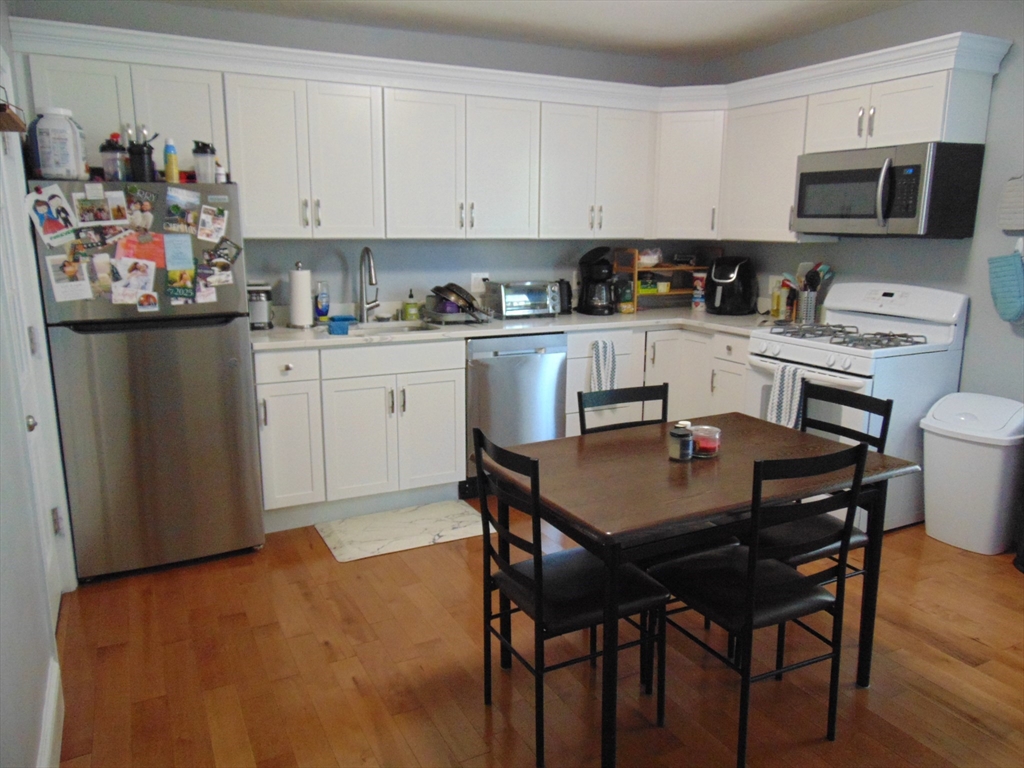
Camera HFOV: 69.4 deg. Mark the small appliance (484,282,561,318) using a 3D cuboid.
[{"bbox_3d":[0.044,-0.508,4.434,0.383,0.210,0.261,-5,13,-26],"label":"small appliance"}]

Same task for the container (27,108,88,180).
[{"bbox_3d":[-1.758,-0.923,2.830,0.187,0.270,0.187,-5,13,-26],"label":"container"}]

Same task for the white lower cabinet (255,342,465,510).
[{"bbox_3d":[-0.846,0.146,3.927,1.046,0.793,0.622,-5,13,-26],"label":"white lower cabinet"}]

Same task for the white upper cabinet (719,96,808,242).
[{"bbox_3d":[1.564,-1.212,4.288,0.319,0.746,0.606,-5,13,-26],"label":"white upper cabinet"}]

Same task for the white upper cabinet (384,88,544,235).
[{"bbox_3d":[-0.314,-1.187,4.117,0.911,0.746,0.313,-5,13,-26],"label":"white upper cabinet"}]

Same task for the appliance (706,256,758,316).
[{"bbox_3d":[1.389,-0.619,4.708,0.327,0.332,0.276,-10,15,-40],"label":"appliance"}]

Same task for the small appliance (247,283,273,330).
[{"bbox_3d":[-1.304,-0.411,3.828,0.123,0.240,0.143,-5,13,-26],"label":"small appliance"}]

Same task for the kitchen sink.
[{"bbox_3d":[-0.712,-0.204,3.959,0.610,0.200,0.420,-5,13,-26],"label":"kitchen sink"}]

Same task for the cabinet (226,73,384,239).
[{"bbox_3d":[-1.060,-1.121,3.745,0.757,0.750,0.322,-5,13,-26],"label":"cabinet"}]

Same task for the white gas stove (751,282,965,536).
[{"bbox_3d":[1.709,0.077,3.833,0.661,1.160,0.771,-5,13,-26],"label":"white gas stove"}]

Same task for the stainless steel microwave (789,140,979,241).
[{"bbox_3d":[1.838,-0.950,3.667,0.398,0.412,0.758,-5,13,-26],"label":"stainless steel microwave"}]

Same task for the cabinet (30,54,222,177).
[{"bbox_3d":[-1.736,-1.200,3.378,0.761,0.457,0.322,-5,13,-26],"label":"cabinet"}]

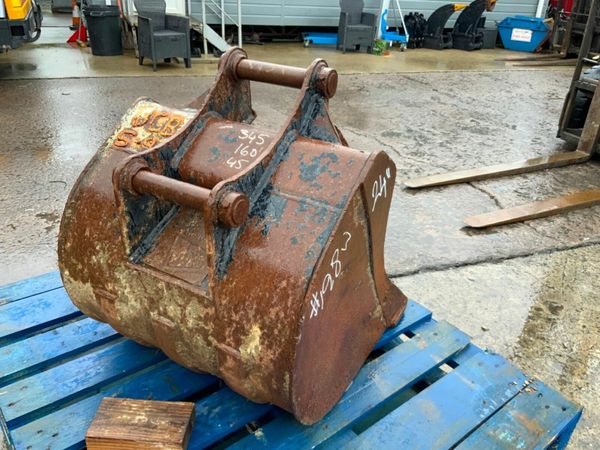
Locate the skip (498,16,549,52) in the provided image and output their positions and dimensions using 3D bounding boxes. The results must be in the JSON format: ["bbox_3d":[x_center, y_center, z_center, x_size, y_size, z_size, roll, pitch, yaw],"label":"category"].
[{"bbox_3d":[4.542,-3.866,10.205,0.930,0.560,0.670,19,31,27],"label":"skip"}]

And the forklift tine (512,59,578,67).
[{"bbox_3d":[4.184,-2.731,8.509,1.600,0.050,0.130,-10,30,-23],"label":"forklift tine"}]

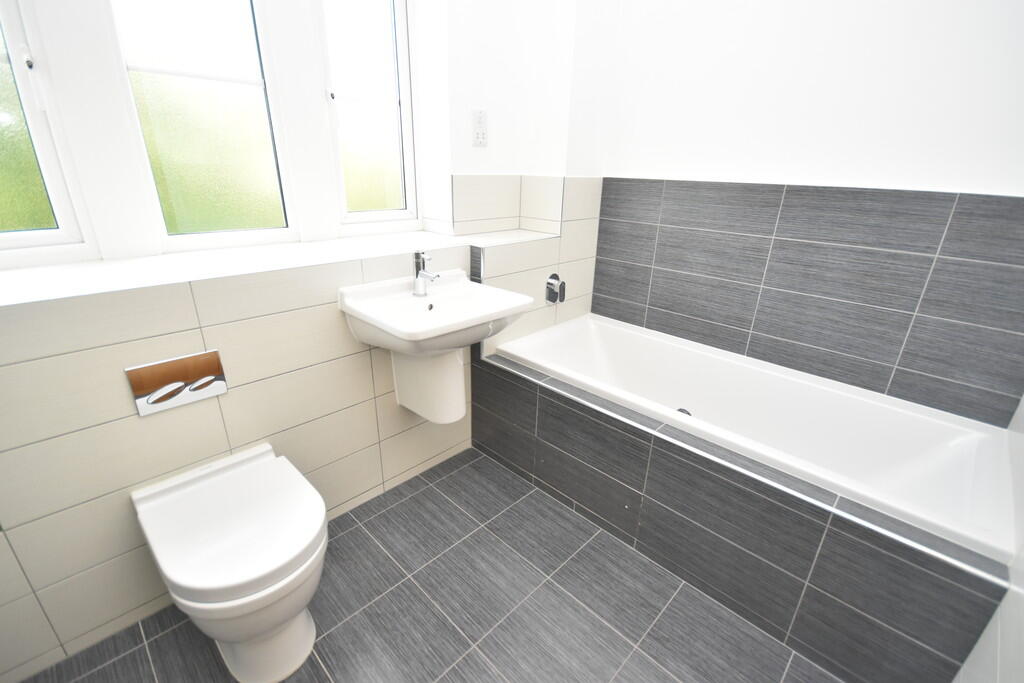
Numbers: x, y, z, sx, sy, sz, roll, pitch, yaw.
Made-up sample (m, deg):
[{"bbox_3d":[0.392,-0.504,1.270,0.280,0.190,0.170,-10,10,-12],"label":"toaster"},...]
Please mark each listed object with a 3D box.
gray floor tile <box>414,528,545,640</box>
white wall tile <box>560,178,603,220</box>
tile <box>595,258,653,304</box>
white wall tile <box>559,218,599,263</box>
[{"bbox_3d":[-0.109,0.799,1.432,0.330,0.010,0.333,20,28,40],"label":"gray floor tile"},{"bbox_3d":[0.357,-0.721,2.172,0.010,0.204,0.317,21,28,40],"label":"white wall tile"},{"bbox_3d":[0.590,-0.325,2.316,0.354,0.208,0.010,21,28,40],"label":"tile"},{"bbox_3d":[0.352,-0.529,2.247,0.010,0.208,0.317,21,28,40],"label":"white wall tile"}]

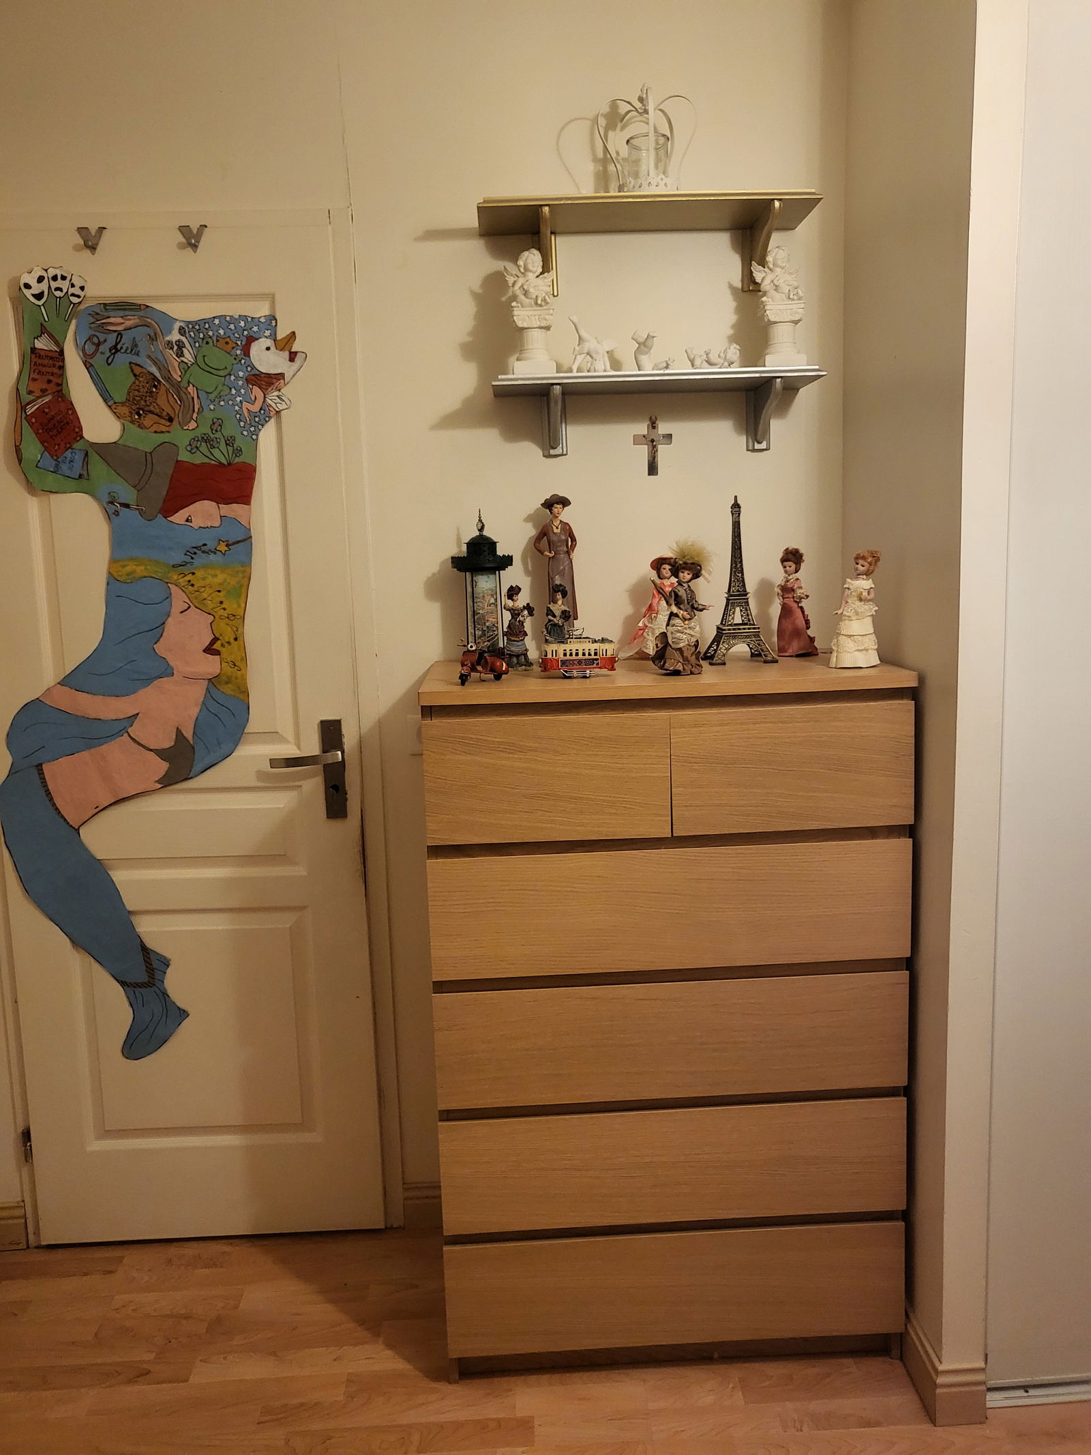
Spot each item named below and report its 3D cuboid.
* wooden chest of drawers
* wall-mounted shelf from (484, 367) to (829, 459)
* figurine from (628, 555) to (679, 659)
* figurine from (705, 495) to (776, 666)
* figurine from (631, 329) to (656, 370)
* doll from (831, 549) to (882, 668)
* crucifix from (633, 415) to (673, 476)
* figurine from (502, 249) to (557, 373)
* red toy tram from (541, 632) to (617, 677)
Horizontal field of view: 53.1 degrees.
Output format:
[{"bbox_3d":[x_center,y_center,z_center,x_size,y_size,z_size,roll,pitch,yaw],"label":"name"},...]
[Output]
[{"bbox_3d":[0.207,0.499,2.070,0.800,1.228,0.483,-2,8,-2],"label":"wooden chest of drawers"},{"bbox_3d":[0.207,-0.597,2.081,0.608,0.136,0.170,-2,8,-2],"label":"wall-mounted shelf"},{"bbox_3d":[0.209,-0.232,2.143,0.102,0.201,0.082,-3,8,-12],"label":"figurine"},{"bbox_3d":[0.363,-0.276,2.036,0.130,0.305,0.130,-2,8,0],"label":"figurine"},{"bbox_3d":[0.184,-0.697,2.038,0.048,0.087,0.050,-2,8,-2],"label":"figurine"},{"bbox_3d":[0.541,-0.209,1.907,0.085,0.202,0.085,3,9,30],"label":"doll"},{"bbox_3d":[0.212,-0.555,2.155,0.076,0.120,0.014,-2,8,-2],"label":"crucifix"},{"bbox_3d":[-0.029,-0.762,2.019,0.100,0.234,0.085,-2,8,-2],"label":"figurine"},{"bbox_3d":[0.055,-0.127,1.863,0.131,0.080,0.046,-2,8,-2],"label":"red toy tram"}]

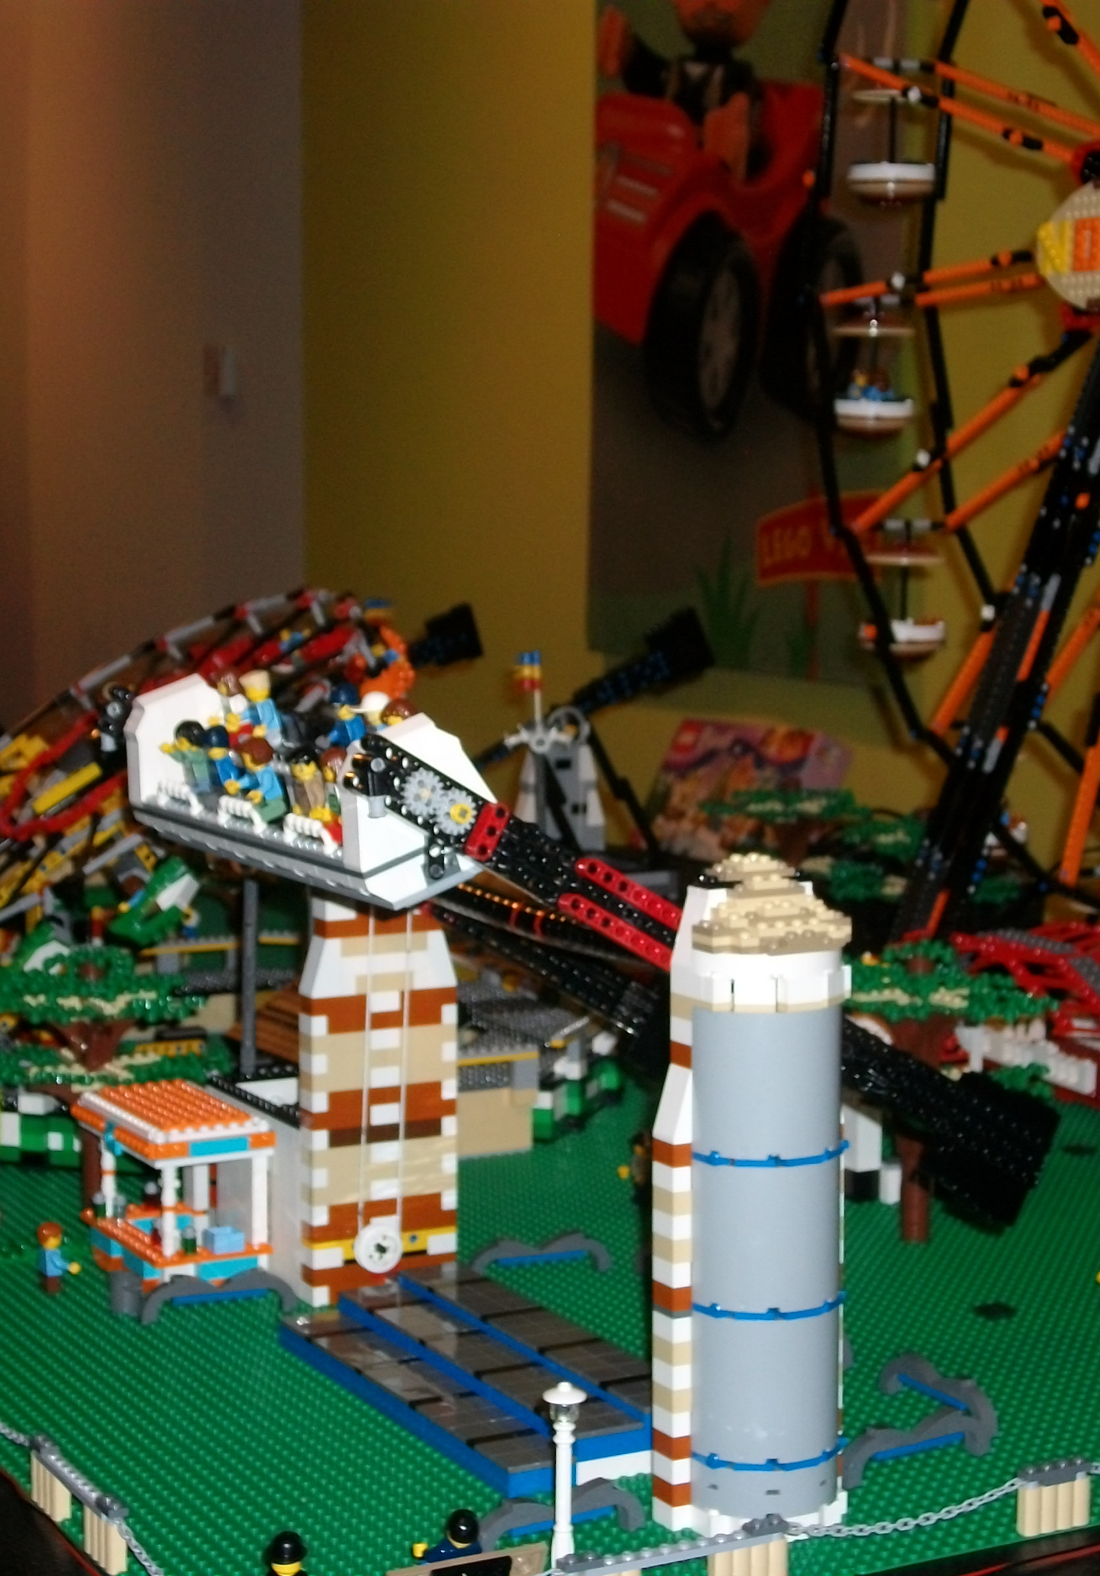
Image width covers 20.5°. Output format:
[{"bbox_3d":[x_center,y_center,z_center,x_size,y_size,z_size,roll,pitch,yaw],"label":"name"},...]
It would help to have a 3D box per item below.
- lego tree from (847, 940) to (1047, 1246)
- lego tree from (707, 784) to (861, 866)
[{"bbox_3d":[0.200,0.168,1.655,0.148,0.160,0.148,-3,8,-28],"label":"lego tree"},{"bbox_3d":[0.197,0.070,2.512,0.144,0.154,0.144,-3,8,-28],"label":"lego tree"}]

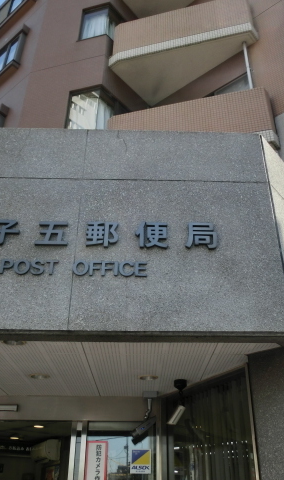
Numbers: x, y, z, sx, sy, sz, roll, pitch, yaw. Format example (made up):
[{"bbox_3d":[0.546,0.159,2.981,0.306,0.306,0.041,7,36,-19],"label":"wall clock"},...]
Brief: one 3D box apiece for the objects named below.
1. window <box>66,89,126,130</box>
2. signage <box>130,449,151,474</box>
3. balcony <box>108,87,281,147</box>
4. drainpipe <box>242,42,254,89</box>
[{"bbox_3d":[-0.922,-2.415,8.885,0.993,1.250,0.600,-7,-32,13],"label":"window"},{"bbox_3d":[-0.009,2.189,4.379,0.202,0.208,0.010,0,-31,1],"label":"signage"},{"bbox_3d":[0.902,-1.618,8.361,3.113,1.270,1.342,-7,-32,13],"label":"balcony"},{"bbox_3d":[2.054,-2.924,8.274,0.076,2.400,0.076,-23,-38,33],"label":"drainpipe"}]

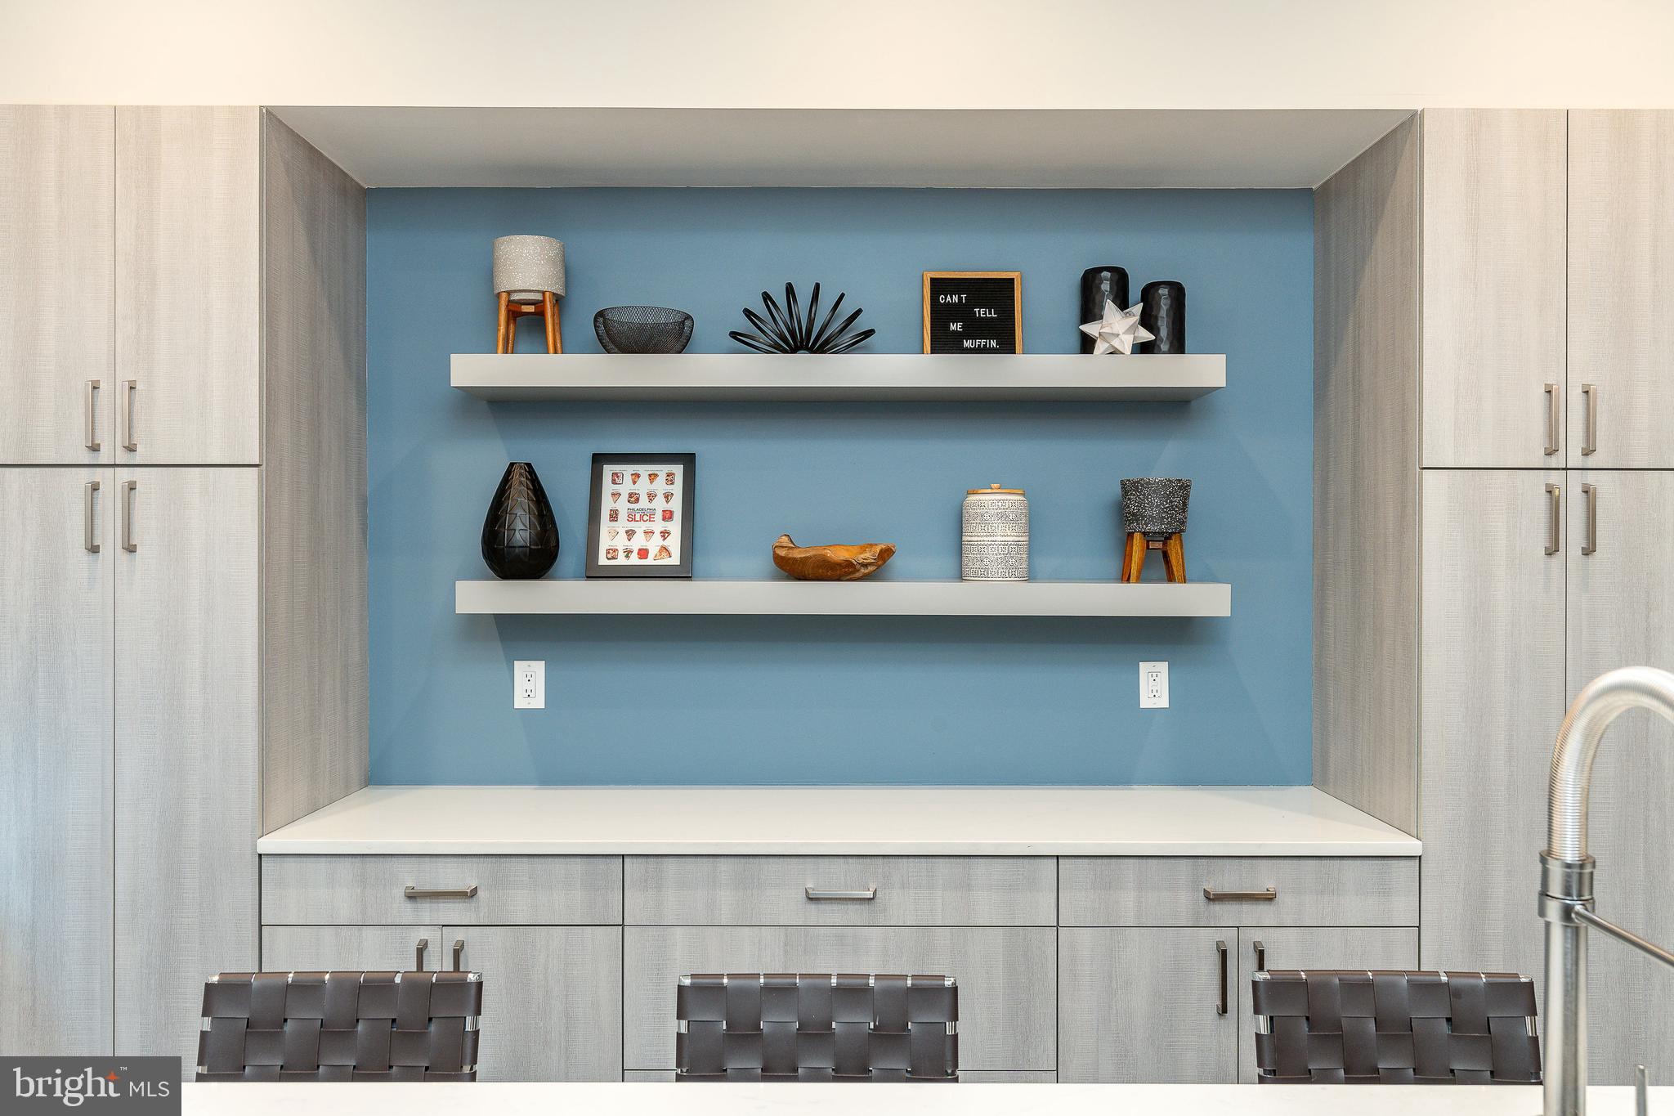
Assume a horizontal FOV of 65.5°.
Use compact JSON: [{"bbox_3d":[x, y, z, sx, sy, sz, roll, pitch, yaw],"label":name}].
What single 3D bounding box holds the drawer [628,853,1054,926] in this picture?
[{"bbox_3d":[0.009,0.697,2.962,0.908,0.149,0.500,0,0,0],"label":"drawer"}]

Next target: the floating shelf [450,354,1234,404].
[{"bbox_3d":[0.005,-0.440,3.206,1.817,0.075,0.305,0,0,0],"label":"floating shelf"}]

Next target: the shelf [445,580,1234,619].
[{"bbox_3d":[0.016,0.098,3.205,1.822,0.083,0.300,0,0,0],"label":"shelf"}]

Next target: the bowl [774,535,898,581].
[{"bbox_3d":[-0.006,-0.001,3.200,0.304,0.114,0.200,0,0,0],"label":"bowl"}]

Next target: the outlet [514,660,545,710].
[{"bbox_3d":[-0.793,0.327,3.356,0.080,0.124,0.008,0,0,0],"label":"outlet"}]

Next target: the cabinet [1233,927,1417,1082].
[{"bbox_3d":[1.036,1.095,3.020,0.380,0.630,0.560,0,0,0],"label":"cabinet"}]

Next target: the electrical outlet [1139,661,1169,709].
[{"bbox_3d":[0.820,0.329,3.360,0.074,0.118,0.010,0,0,0],"label":"electrical outlet"}]

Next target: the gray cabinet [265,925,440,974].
[{"bbox_3d":[-1.021,1.085,2.990,0.379,0.620,0.510,0,0,0],"label":"gray cabinet"}]

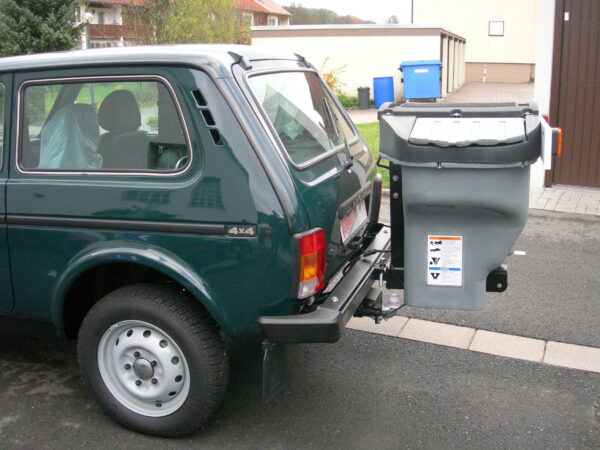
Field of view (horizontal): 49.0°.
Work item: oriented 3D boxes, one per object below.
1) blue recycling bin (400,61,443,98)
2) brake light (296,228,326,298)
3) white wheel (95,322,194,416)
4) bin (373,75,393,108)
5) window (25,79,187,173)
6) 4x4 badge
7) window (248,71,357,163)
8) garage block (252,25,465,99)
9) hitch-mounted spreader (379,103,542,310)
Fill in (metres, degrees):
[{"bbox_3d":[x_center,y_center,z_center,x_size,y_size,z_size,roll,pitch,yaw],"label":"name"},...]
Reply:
[{"bbox_3d":[4.042,-4.729,21.529,1.360,1.360,1.050,2,15,16],"label":"blue recycling bin"},{"bbox_3d":[0.048,0.146,2.491,0.085,0.245,0.175,3,15,18],"label":"brake light"},{"bbox_3d":[-0.641,0.594,2.827,0.440,0.440,0.130,3,15,18],"label":"white wheel"},{"bbox_3d":[2.468,-3.893,19.400,0.600,0.950,0.600,2,15,16],"label":"bin"},{"bbox_3d":[-0.768,-0.385,2.583,0.770,0.365,0.030,3,1,18],"label":"window"},{"bbox_3d":[-0.215,0.027,2.434,0.125,0.047,0.010,3,15,18],"label":"4x4 badge"},{"bbox_3d":[0.060,-0.531,3.060,0.050,0.420,1.050,-33,2,23],"label":"window"},{"bbox_3d":[3.820,-7.706,31.203,7.000,2.550,15.200,2,15,16],"label":"garage block"},{"bbox_3d":[0.725,-0.091,2.952,0.630,0.860,0.740,3,15,18],"label":"hitch-mounted spreader"}]

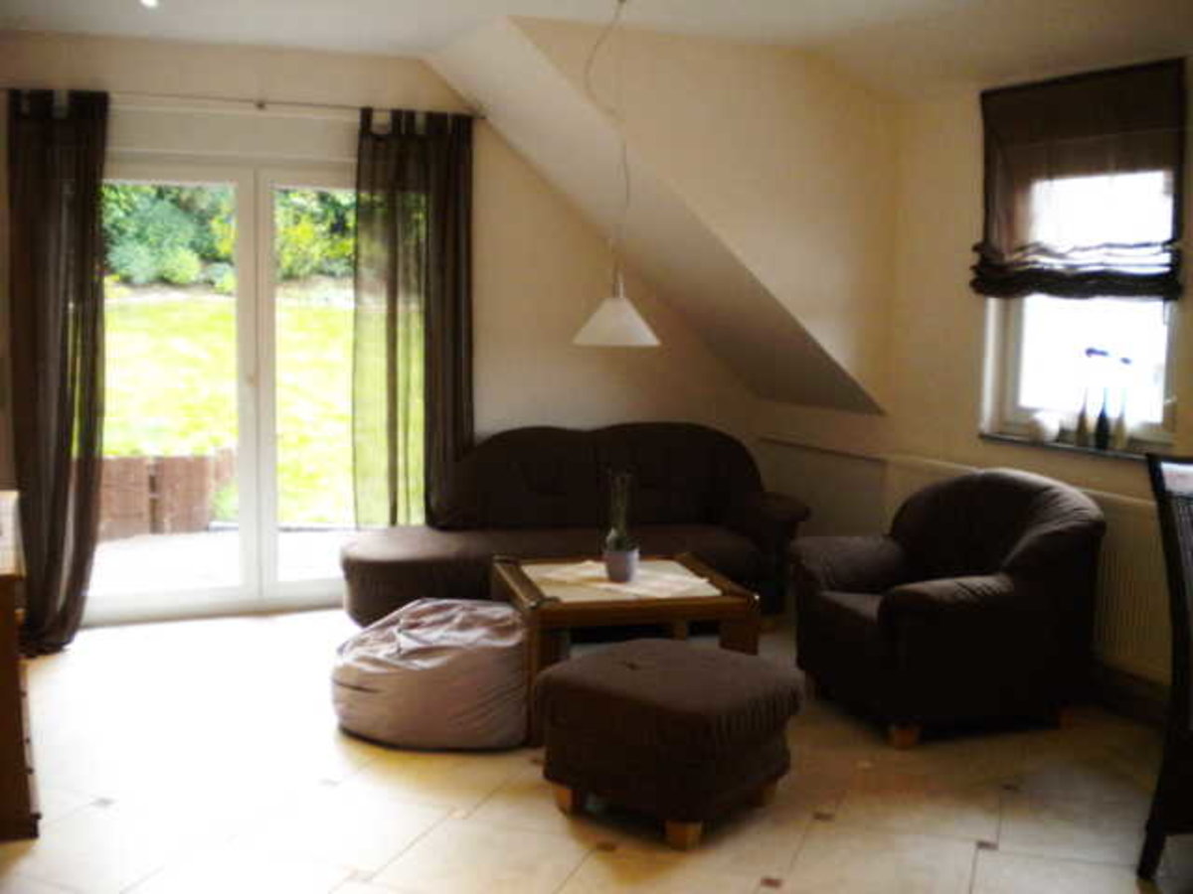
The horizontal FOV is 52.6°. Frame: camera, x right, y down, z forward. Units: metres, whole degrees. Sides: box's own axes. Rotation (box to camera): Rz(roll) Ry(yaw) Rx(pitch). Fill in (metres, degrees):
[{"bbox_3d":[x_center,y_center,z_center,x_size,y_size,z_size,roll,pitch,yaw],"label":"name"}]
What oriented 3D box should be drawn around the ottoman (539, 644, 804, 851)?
[{"bbox_3d":[0.208,0.835,3.399,0.557,0.414,0.557,6,8,40],"label":"ottoman"}]

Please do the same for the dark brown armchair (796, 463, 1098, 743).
[{"bbox_3d":[1.252,0.532,4.358,0.878,0.848,0.828,-2,7,-21],"label":"dark brown armchair"}]

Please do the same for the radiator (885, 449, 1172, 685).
[{"bbox_3d":[1.627,0.424,4.634,0.099,0.621,1.509,-2,7,-24],"label":"radiator"}]

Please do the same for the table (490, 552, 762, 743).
[{"bbox_3d":[0.086,0.701,4.449,0.789,0.444,0.818,-1,6,-14],"label":"table"}]

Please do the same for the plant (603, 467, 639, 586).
[{"bbox_3d":[0.090,0.286,4.345,0.128,0.404,0.128,1,6,0],"label":"plant"}]

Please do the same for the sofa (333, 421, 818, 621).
[{"bbox_3d":[-0.099,0.370,5.423,2.031,0.887,0.986,-1,6,-14],"label":"sofa"}]

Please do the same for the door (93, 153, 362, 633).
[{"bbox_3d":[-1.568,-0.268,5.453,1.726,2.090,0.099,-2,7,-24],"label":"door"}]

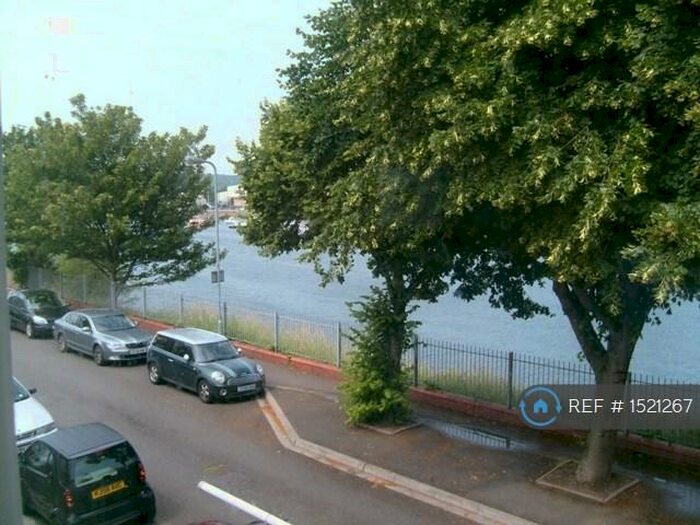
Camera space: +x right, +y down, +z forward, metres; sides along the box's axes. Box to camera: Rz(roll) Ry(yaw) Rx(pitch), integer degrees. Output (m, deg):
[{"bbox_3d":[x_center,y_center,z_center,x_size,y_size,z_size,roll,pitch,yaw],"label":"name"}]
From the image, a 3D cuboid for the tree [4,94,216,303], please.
[{"bbox_3d":[-8.712,-1.628,25.631,7.700,8.900,7.500,0,6,0],"label":"tree"}]

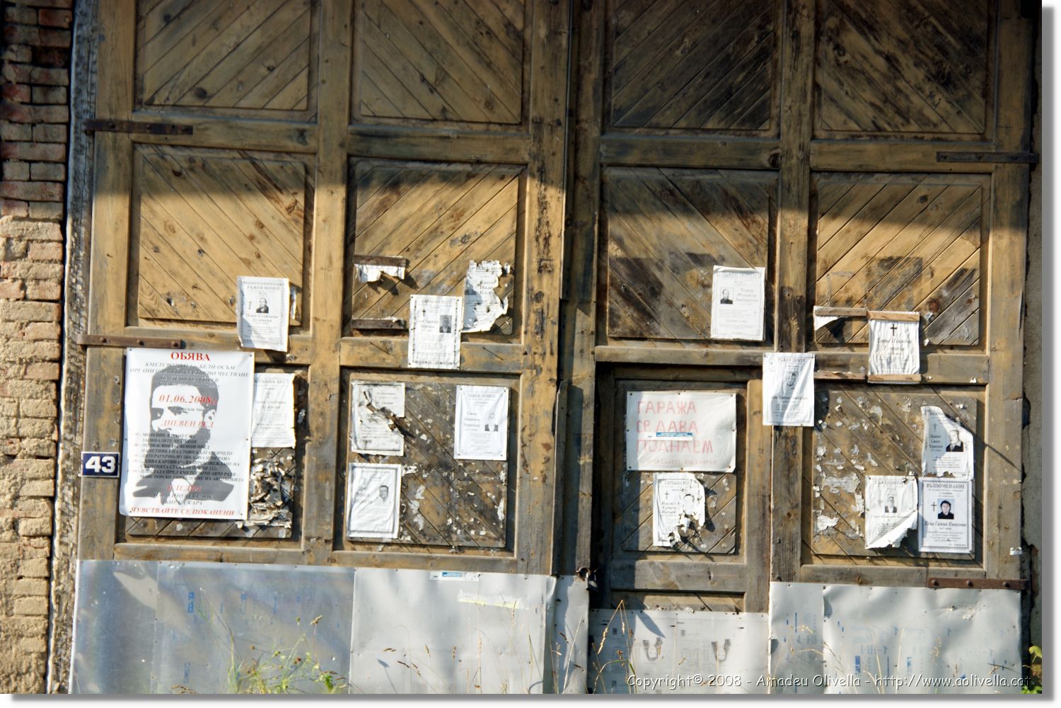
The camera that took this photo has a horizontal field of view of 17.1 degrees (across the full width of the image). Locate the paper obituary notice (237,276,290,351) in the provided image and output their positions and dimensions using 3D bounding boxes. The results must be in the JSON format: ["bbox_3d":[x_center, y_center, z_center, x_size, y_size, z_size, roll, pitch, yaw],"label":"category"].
[{"bbox_3d":[-1.085,-0.164,14.352,0.212,0.298,0.015,2,-3,-2],"label":"paper obituary notice"}]

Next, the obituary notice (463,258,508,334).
[{"bbox_3d":[-0.181,-0.235,14.398,0.193,0.293,0.015,2,-3,-2],"label":"obituary notice"}]

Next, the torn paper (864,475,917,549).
[{"bbox_3d":[1.463,0.643,14.362,0.213,0.297,0.030,2,-2,0],"label":"torn paper"}]

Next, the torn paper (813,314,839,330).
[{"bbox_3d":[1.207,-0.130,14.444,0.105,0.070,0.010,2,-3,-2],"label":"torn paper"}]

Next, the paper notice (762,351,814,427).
[{"bbox_3d":[1.049,0.144,14.320,0.211,0.299,0.012,1,0,0],"label":"paper notice"}]

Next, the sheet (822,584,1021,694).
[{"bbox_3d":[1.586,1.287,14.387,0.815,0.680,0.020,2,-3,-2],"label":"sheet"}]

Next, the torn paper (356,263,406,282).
[{"bbox_3d":[-0.605,-0.327,14.389,0.200,0.078,0.020,2,-2,0],"label":"torn paper"}]

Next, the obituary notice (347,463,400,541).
[{"bbox_3d":[-0.634,0.595,14.346,0.212,0.299,0.010,2,-3,-2],"label":"obituary notice"}]

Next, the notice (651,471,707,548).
[{"bbox_3d":[0.604,0.631,14.360,0.211,0.298,0.020,1,0,0],"label":"notice"}]

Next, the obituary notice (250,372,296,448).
[{"bbox_3d":[-1.057,0.229,14.382,0.208,0.297,0.010,2,-2,0],"label":"obituary notice"}]

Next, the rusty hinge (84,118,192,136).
[{"bbox_3d":[-1.594,-0.922,14.396,0.440,0.045,0.020,3,-2,0],"label":"rusty hinge"}]

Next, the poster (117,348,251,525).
[{"bbox_3d":[-1.389,0.323,14.331,0.515,0.682,0.012,2,-3,-2],"label":"poster"}]

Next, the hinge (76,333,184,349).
[{"bbox_3d":[-1.623,-0.050,14.320,0.430,0.040,0.025,3,0,0],"label":"hinge"}]

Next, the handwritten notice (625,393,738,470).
[{"bbox_3d":[0.612,0.314,14.340,0.440,0.318,0.012,0,0,0],"label":"handwritten notice"}]

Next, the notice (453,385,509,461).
[{"bbox_3d":[-0.199,0.282,14.376,0.213,0.297,0.010,2,-3,-2],"label":"notice"}]

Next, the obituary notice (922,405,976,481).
[{"bbox_3d":[1.697,0.361,14.381,0.210,0.297,0.015,2,-2,0],"label":"obituary notice"}]

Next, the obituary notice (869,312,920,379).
[{"bbox_3d":[1.472,-0.027,14.310,0.213,0.285,0.025,1,0,0],"label":"obituary notice"}]

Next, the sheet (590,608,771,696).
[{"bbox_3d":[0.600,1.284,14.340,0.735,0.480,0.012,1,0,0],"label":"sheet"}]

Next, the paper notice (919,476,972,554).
[{"bbox_3d":[1.687,0.654,14.350,0.222,0.300,0.010,0,0,0],"label":"paper notice"}]

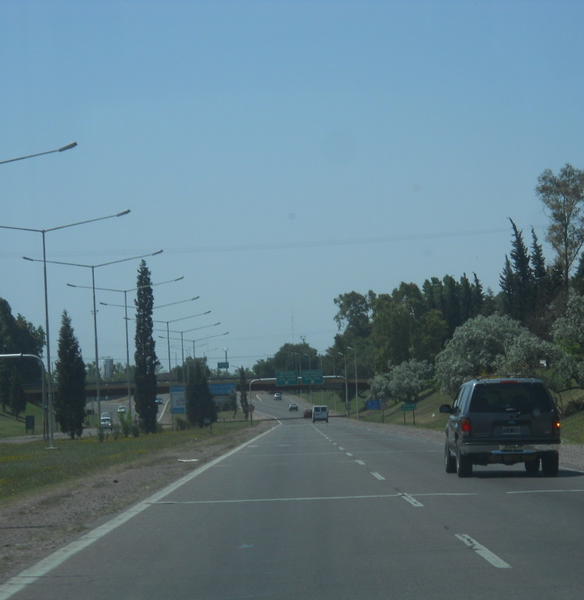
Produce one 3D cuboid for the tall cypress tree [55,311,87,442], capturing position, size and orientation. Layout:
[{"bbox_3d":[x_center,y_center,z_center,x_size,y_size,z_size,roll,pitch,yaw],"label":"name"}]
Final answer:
[{"bbox_3d":[-17.604,5.961,180.000,2.420,10.250,2.420,-2,-3,0],"label":"tall cypress tree"}]

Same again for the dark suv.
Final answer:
[{"bbox_3d":[3.730,2.320,41.200,1.860,1.740,4.750,-2,-3,0],"label":"dark suv"}]

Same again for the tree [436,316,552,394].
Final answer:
[{"bbox_3d":[14.413,4.184,162.000,8.370,6.220,7.150,-2,-3,0],"label":"tree"}]

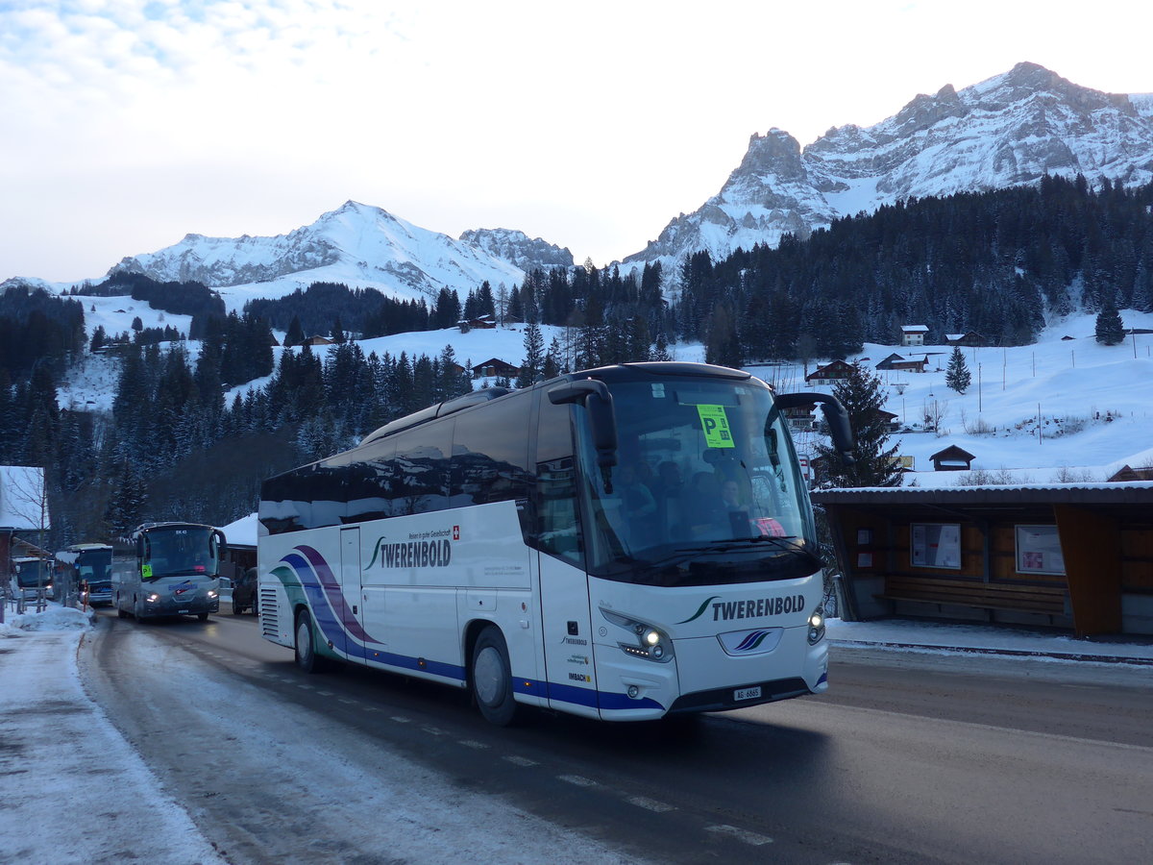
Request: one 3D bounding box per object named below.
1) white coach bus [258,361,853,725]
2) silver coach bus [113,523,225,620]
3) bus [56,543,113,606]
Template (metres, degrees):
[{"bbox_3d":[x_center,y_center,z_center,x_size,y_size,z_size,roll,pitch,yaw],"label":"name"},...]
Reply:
[{"bbox_3d":[-1.860,1.690,14.104,2.620,3.700,12.750,1,-8,-32],"label":"white coach bus"},{"bbox_3d":[-16.840,5.620,39.100,2.570,3.500,12.400,1,-7,-30],"label":"silver coach bus"},{"bbox_3d":[-29.600,8.660,58.800,2.530,3.420,11.200,2,-7,-34],"label":"bus"}]

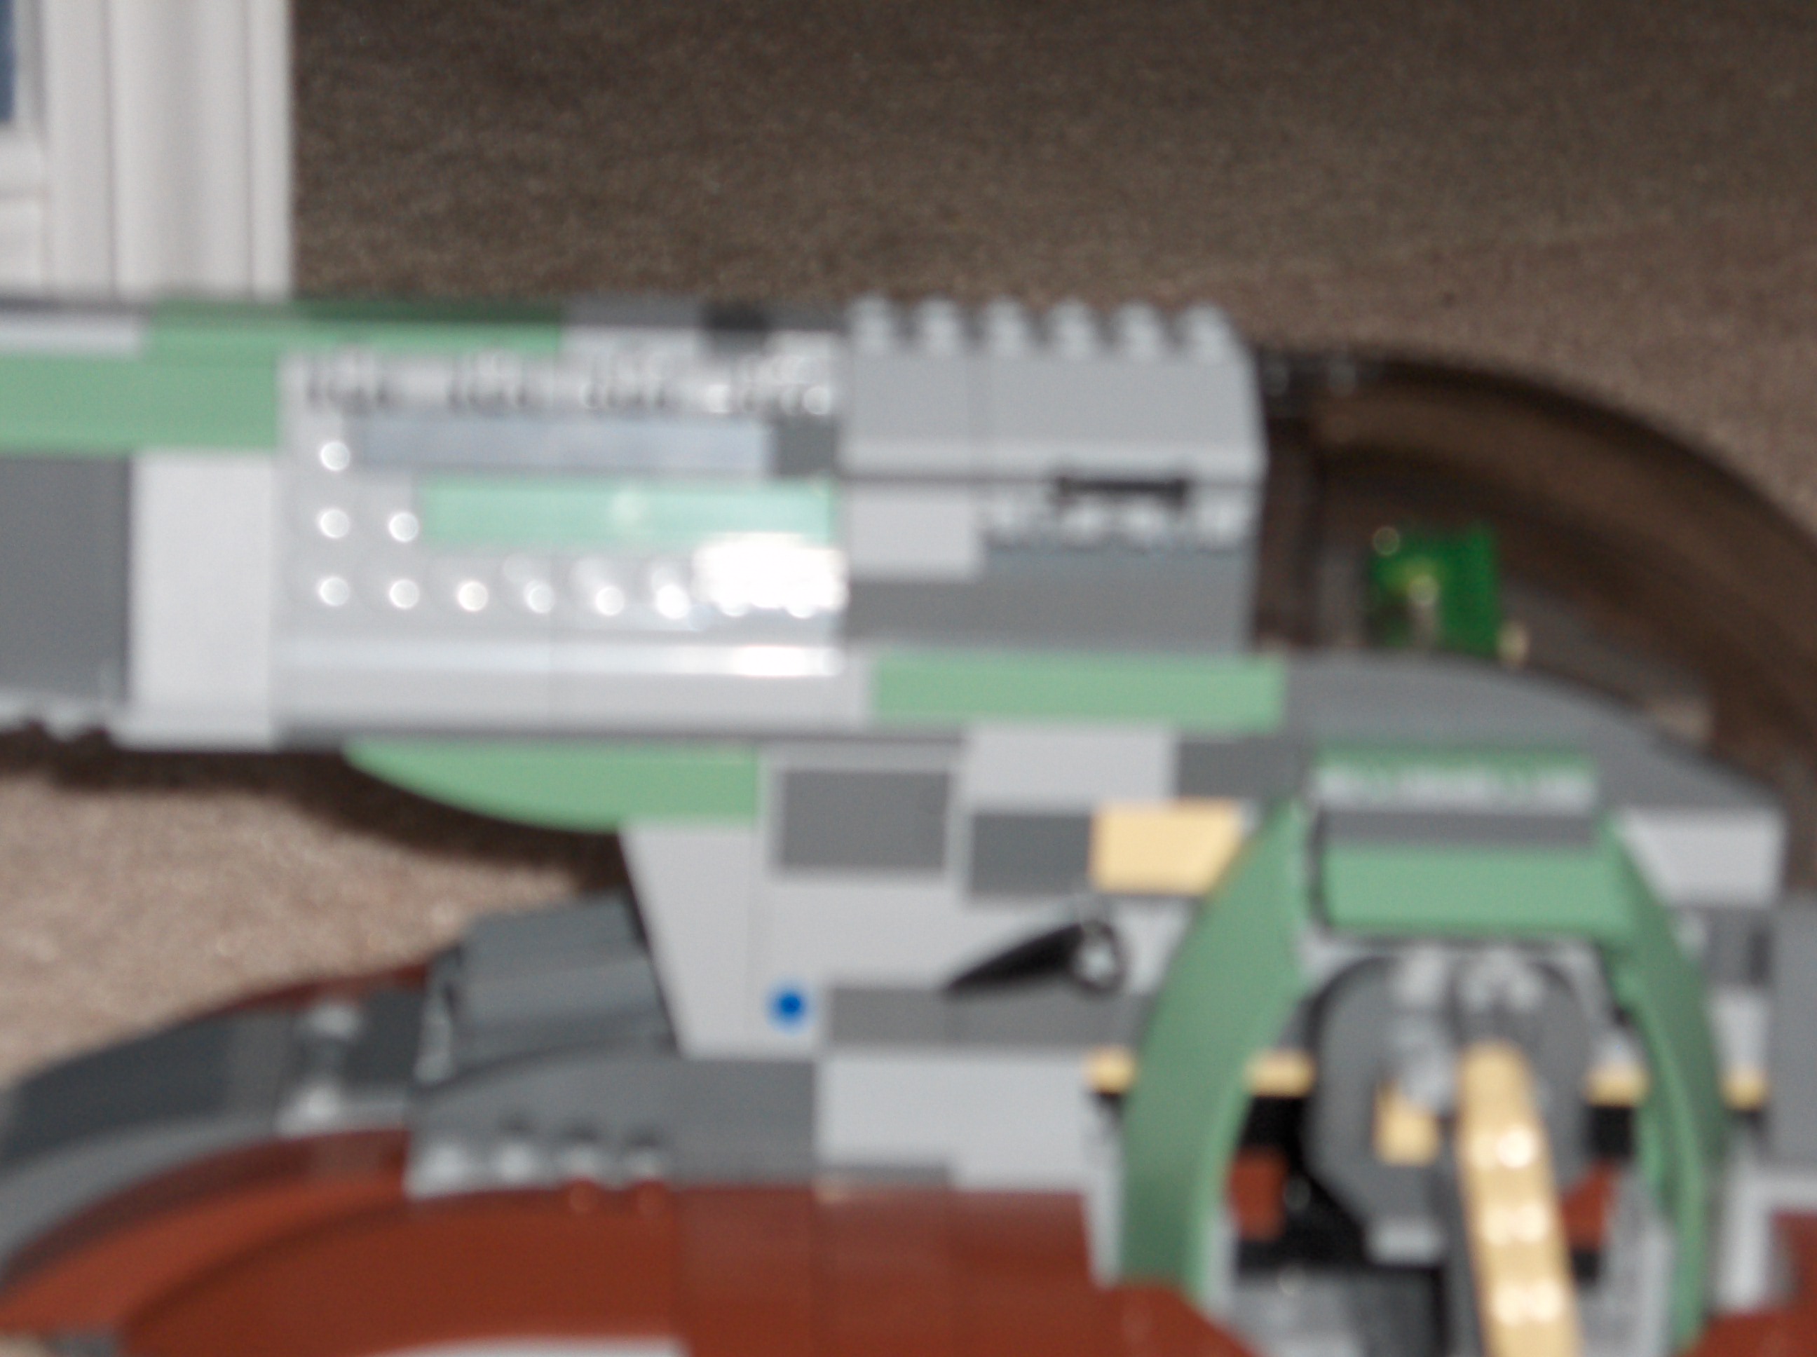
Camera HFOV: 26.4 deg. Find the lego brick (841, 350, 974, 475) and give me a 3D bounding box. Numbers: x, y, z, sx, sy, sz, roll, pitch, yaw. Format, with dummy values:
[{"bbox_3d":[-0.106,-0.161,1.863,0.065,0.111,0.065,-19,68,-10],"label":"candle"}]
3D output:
[{"bbox_3d":[0.000,-0.032,0.450,0.016,0.010,0.022,1,21,0],"label":"lego brick"}]

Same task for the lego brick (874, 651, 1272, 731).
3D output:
[{"bbox_3d":[0.020,0.000,0.454,0.048,0.010,0.009,1,21,0],"label":"lego brick"}]

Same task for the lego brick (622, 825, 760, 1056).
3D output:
[{"bbox_3d":[-0.026,0.030,0.465,0.016,0.029,0.009,1,21,0],"label":"lego brick"}]

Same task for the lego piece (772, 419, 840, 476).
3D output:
[{"bbox_3d":[-0.012,-0.027,0.450,0.008,0.008,0.004,1,7,0],"label":"lego piece"}]

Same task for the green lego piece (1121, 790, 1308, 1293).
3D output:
[{"bbox_3d":[0.034,0.041,0.436,0.021,0.056,0.016,1,5,0],"label":"green lego piece"}]

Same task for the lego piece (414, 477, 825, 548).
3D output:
[{"bbox_3d":[-0.033,-0.018,0.449,0.048,0.008,0.003,1,3,0],"label":"lego piece"}]

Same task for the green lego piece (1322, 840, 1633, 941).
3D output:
[{"bbox_3d":[0.063,0.023,0.432,0.034,0.009,0.009,1,6,0],"label":"green lego piece"}]

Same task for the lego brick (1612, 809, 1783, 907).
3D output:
[{"bbox_3d":[0.092,0.021,0.462,0.022,0.011,0.009,1,21,0],"label":"lego brick"}]

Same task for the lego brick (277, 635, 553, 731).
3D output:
[{"bbox_3d":[-0.057,0.000,0.451,0.032,0.010,0.008,1,4,0],"label":"lego brick"}]

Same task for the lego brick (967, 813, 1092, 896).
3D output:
[{"bbox_3d":[0.014,0.020,0.462,0.016,0.010,0.009,1,21,0],"label":"lego brick"}]

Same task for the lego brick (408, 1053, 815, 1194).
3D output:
[{"bbox_3d":[-0.035,0.051,0.456,0.048,0.016,0.010,1,7,0],"label":"lego brick"}]

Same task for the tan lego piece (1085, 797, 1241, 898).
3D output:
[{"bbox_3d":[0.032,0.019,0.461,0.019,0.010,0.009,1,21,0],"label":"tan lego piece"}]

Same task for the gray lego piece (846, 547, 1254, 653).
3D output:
[{"bbox_3d":[0.017,-0.009,0.459,0.048,0.010,0.009,1,21,0],"label":"gray lego piece"}]

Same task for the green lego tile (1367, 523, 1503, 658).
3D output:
[{"bbox_3d":[0.065,-0.011,0.482,0.016,0.016,0.003,2,13,0],"label":"green lego tile"}]

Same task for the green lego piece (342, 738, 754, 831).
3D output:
[{"bbox_3d":[-0.041,0.012,0.455,0.048,0.010,0.009,1,5,0],"label":"green lego piece"}]

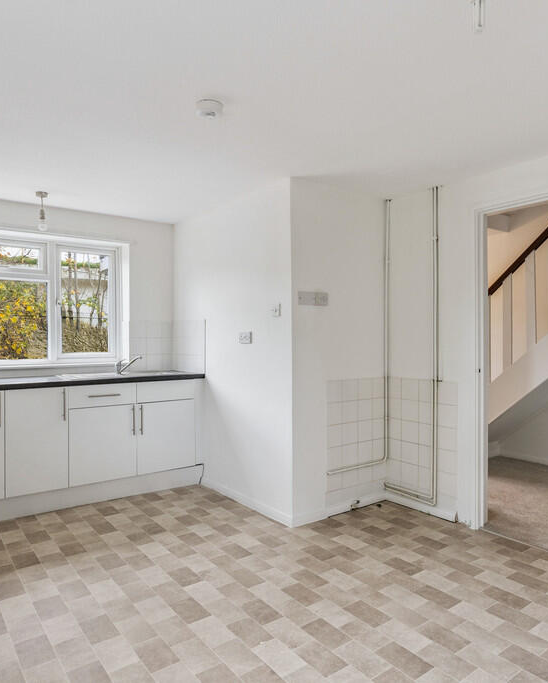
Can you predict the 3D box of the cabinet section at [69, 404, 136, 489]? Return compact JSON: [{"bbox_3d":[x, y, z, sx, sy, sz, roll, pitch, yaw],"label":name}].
[{"bbox_3d":[-1.394,0.755,3.751,0.495,0.550,0.500,0,0,-37],"label":"cabinet section"}]

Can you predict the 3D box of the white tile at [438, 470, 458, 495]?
[{"bbox_3d":[1.179,0.964,3.270,0.010,0.151,0.151,0,0,-37],"label":"white tile"}]

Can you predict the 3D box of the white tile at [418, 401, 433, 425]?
[{"bbox_3d":[1.086,0.505,3.390,0.010,0.151,0.151,0,0,-37],"label":"white tile"}]

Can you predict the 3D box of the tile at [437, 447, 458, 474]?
[{"bbox_3d":[1.178,0.811,3.269,0.010,0.151,0.151,0,0,-37],"label":"tile"}]

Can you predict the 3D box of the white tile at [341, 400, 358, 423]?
[{"bbox_3d":[0.540,0.498,3.438,0.150,0.150,0.008,0,0,-37],"label":"white tile"}]

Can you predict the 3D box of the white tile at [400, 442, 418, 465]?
[{"bbox_3d":[0.994,0.810,3.514,0.010,0.151,0.151,0,0,-37],"label":"white tile"}]

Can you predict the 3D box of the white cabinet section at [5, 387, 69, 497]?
[{"bbox_3d":[-1.750,0.677,3.482,0.390,0.710,0.500,0,0,-37],"label":"white cabinet section"}]

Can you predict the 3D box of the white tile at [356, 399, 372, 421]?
[{"bbox_3d":[0.662,0.498,3.528,0.150,0.150,0.008,0,0,-37],"label":"white tile"}]

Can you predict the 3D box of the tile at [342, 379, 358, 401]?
[{"bbox_3d":[0.534,0.348,3.416,0.150,0.150,0.010,0,0,-36],"label":"tile"}]

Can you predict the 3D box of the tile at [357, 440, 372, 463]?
[{"bbox_3d":[0.662,0.802,3.529,0.150,0.150,0.008,0,0,-37],"label":"tile"}]

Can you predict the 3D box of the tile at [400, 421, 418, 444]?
[{"bbox_3d":[0.984,0.649,3.486,0.008,0.150,0.150,0,0,-37],"label":"tile"}]

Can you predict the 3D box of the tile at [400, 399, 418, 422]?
[{"bbox_3d":[0.994,0.504,3.512,0.010,0.151,0.151,0,0,-37],"label":"tile"}]

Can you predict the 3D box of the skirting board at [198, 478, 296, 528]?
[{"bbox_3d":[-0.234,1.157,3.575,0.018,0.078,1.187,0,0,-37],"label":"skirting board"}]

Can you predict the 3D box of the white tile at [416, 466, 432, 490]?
[{"bbox_3d":[1.071,0.949,3.340,0.010,0.150,0.150,0,0,-36],"label":"white tile"}]

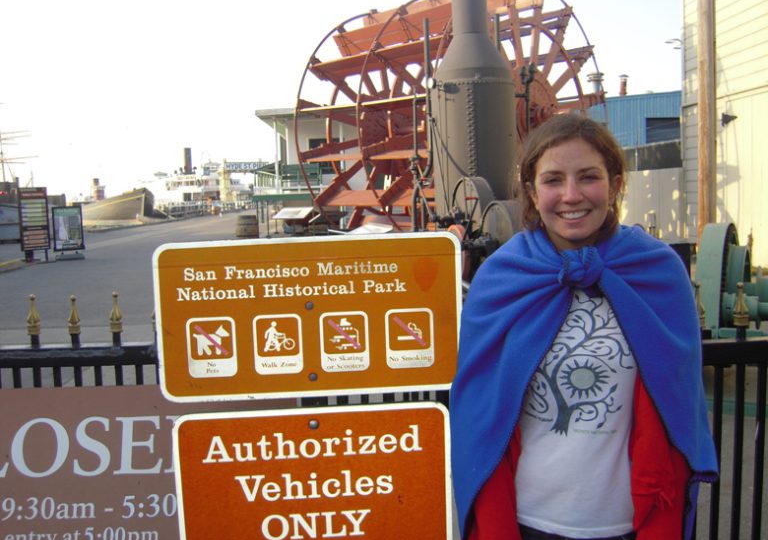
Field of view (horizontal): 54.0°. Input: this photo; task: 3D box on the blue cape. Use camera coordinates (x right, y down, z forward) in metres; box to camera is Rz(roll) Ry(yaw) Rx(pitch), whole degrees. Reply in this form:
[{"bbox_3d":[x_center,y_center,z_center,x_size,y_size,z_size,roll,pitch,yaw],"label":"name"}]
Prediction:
[{"bbox_3d":[0.377,0.246,1.420,0.490,0.680,0.310,0,6,11],"label":"blue cape"}]

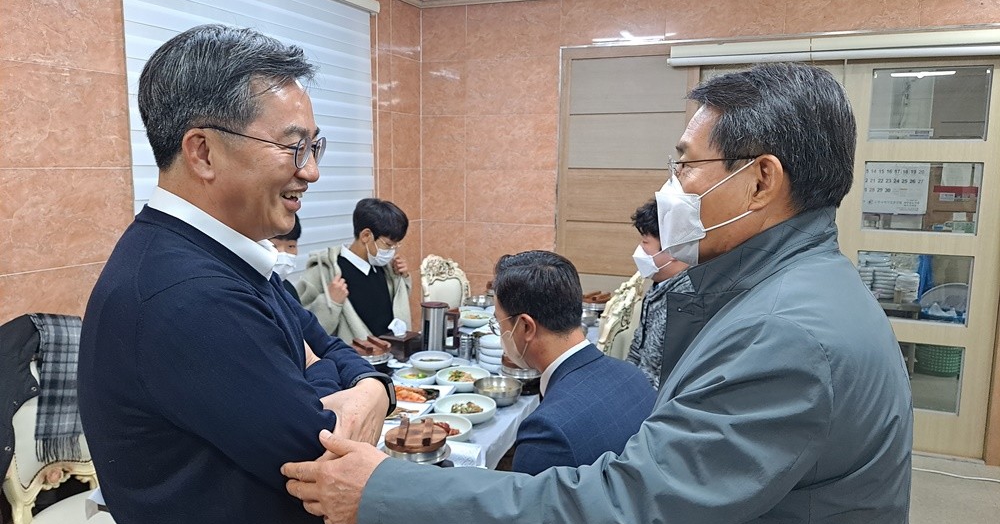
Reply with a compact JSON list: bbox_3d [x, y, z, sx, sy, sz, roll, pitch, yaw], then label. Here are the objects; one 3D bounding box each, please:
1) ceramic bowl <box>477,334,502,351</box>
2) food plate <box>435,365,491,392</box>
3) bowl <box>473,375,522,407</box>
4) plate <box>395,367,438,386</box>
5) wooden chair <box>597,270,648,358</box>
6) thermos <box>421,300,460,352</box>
[{"bbox_3d":[0.002,0.301,2.458,0.148,0.051,0.148,1,8,0],"label":"ceramic bowl"},{"bbox_3d":[-0.121,0.392,2.296,0.178,0.044,0.178,1,8,0],"label":"food plate"},{"bbox_3d":[-0.006,0.406,2.146,0.153,0.062,0.153,1,8,0],"label":"bowl"},{"bbox_3d":[-0.283,0.390,2.340,0.148,0.031,0.148,1,8,0],"label":"plate"},{"bbox_3d":[0.249,0.570,2.807,0.600,1.030,0.520,4,9,23],"label":"wooden chair"},{"bbox_3d":[-0.223,0.258,2.648,0.165,0.208,0.108,4,9,20],"label":"thermos"}]

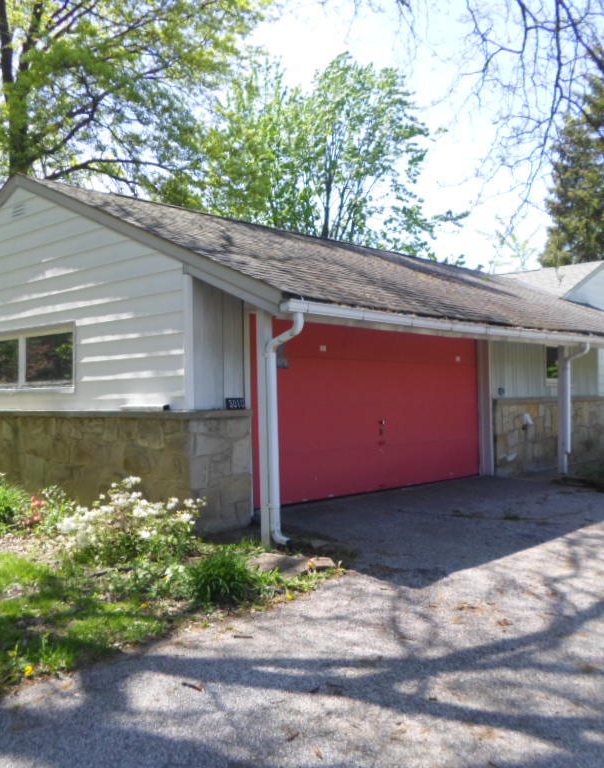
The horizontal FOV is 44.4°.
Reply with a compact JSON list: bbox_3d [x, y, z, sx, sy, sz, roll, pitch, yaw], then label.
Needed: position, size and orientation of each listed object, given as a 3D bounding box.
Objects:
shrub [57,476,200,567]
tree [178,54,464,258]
[{"bbox_3d":[-1.426,1.063,6.094,1.150,0.580,1.000,-1,-1,-13],"label":"shrub"},{"bbox_3d":[0.795,-4.808,24.862,9.500,12.670,9.000,-1,-1,2],"label":"tree"}]

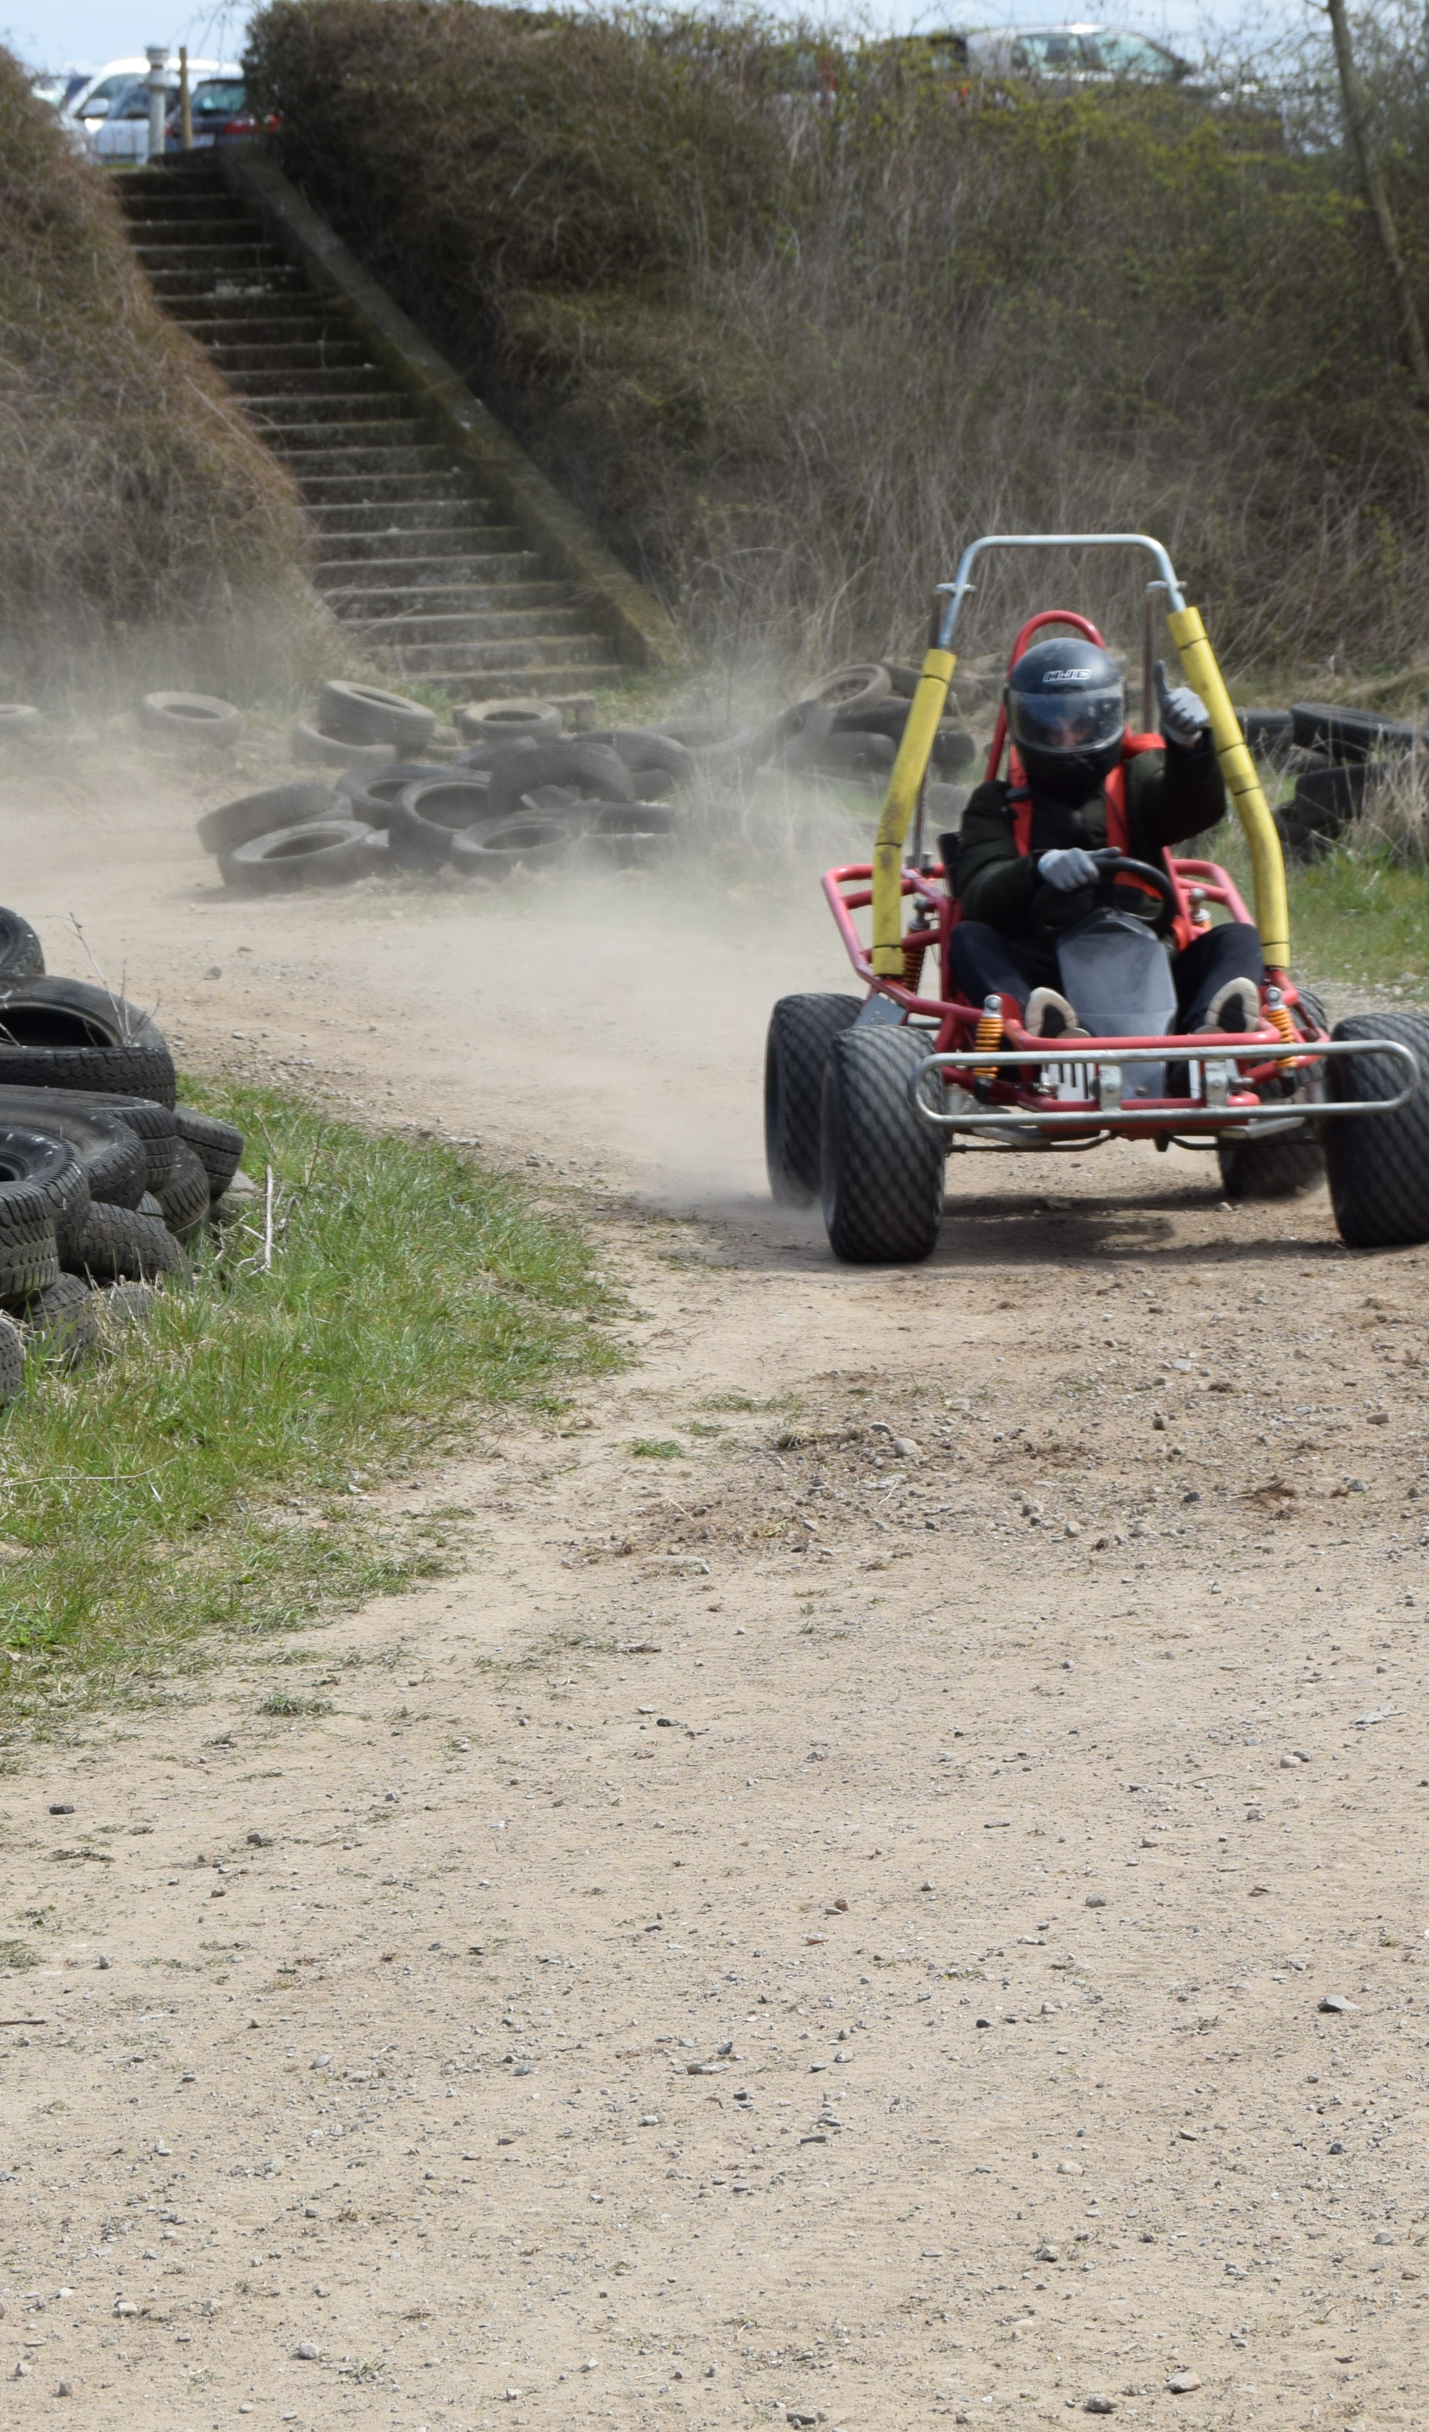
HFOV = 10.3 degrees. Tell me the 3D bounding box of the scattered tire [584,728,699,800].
[{"bbox_3d":[-0.395,-1.900,34.200,0.620,0.190,0.620,0,-20,0],"label":"scattered tire"}]

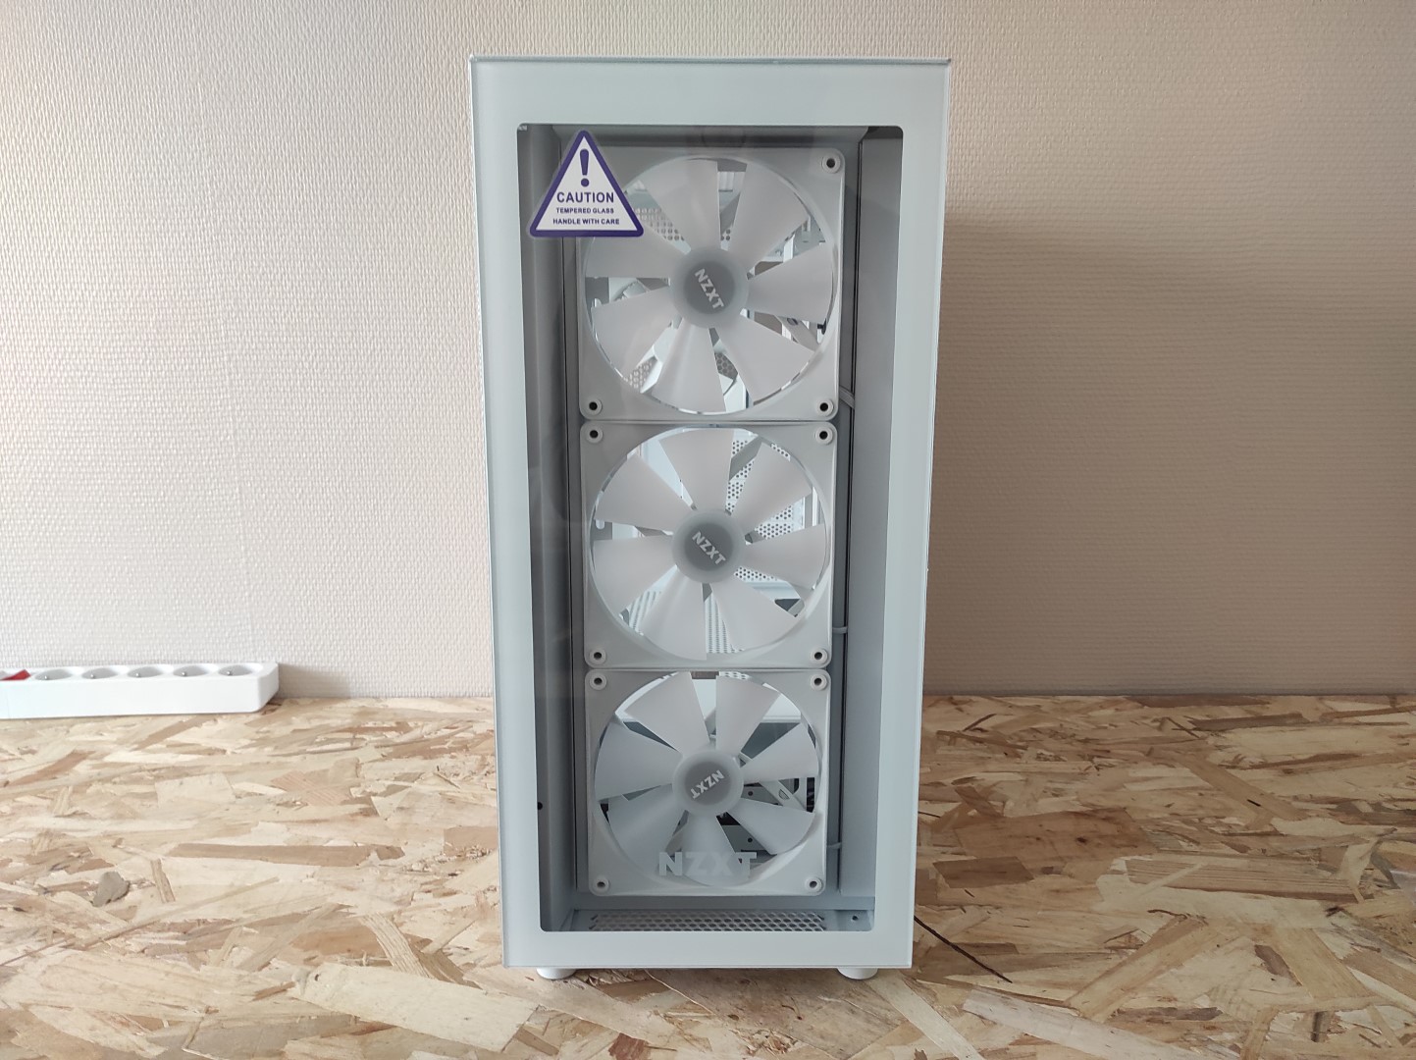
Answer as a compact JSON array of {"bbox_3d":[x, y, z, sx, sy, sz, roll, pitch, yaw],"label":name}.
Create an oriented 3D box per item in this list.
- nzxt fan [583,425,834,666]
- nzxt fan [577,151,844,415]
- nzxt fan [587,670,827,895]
[{"bbox_3d":[0.000,0.007,0.577,0.140,0.140,0.026,0,11,0],"label":"nzxt fan"},{"bbox_3d":[0.001,-0.130,0.551,0.140,0.140,0.026,0,11,0],"label":"nzxt fan"},{"bbox_3d":[0.000,0.145,0.602,0.140,0.140,0.026,0,11,0],"label":"nzxt fan"}]

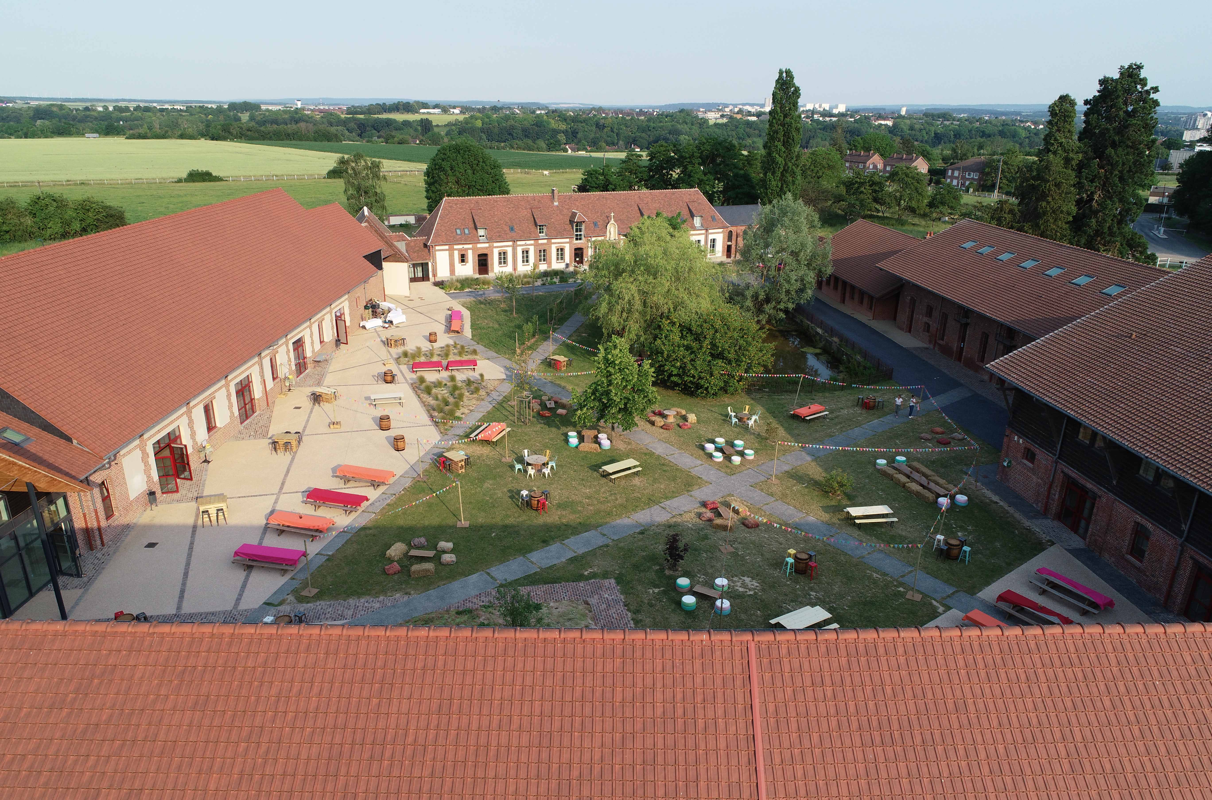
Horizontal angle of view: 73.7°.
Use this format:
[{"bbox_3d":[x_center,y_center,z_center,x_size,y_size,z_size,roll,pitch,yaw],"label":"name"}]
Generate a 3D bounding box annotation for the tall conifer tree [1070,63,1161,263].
[{"bbox_3d":[59.410,-25.937,94.674,9.200,24.929,9.200,0,20,0],"label":"tall conifer tree"}]

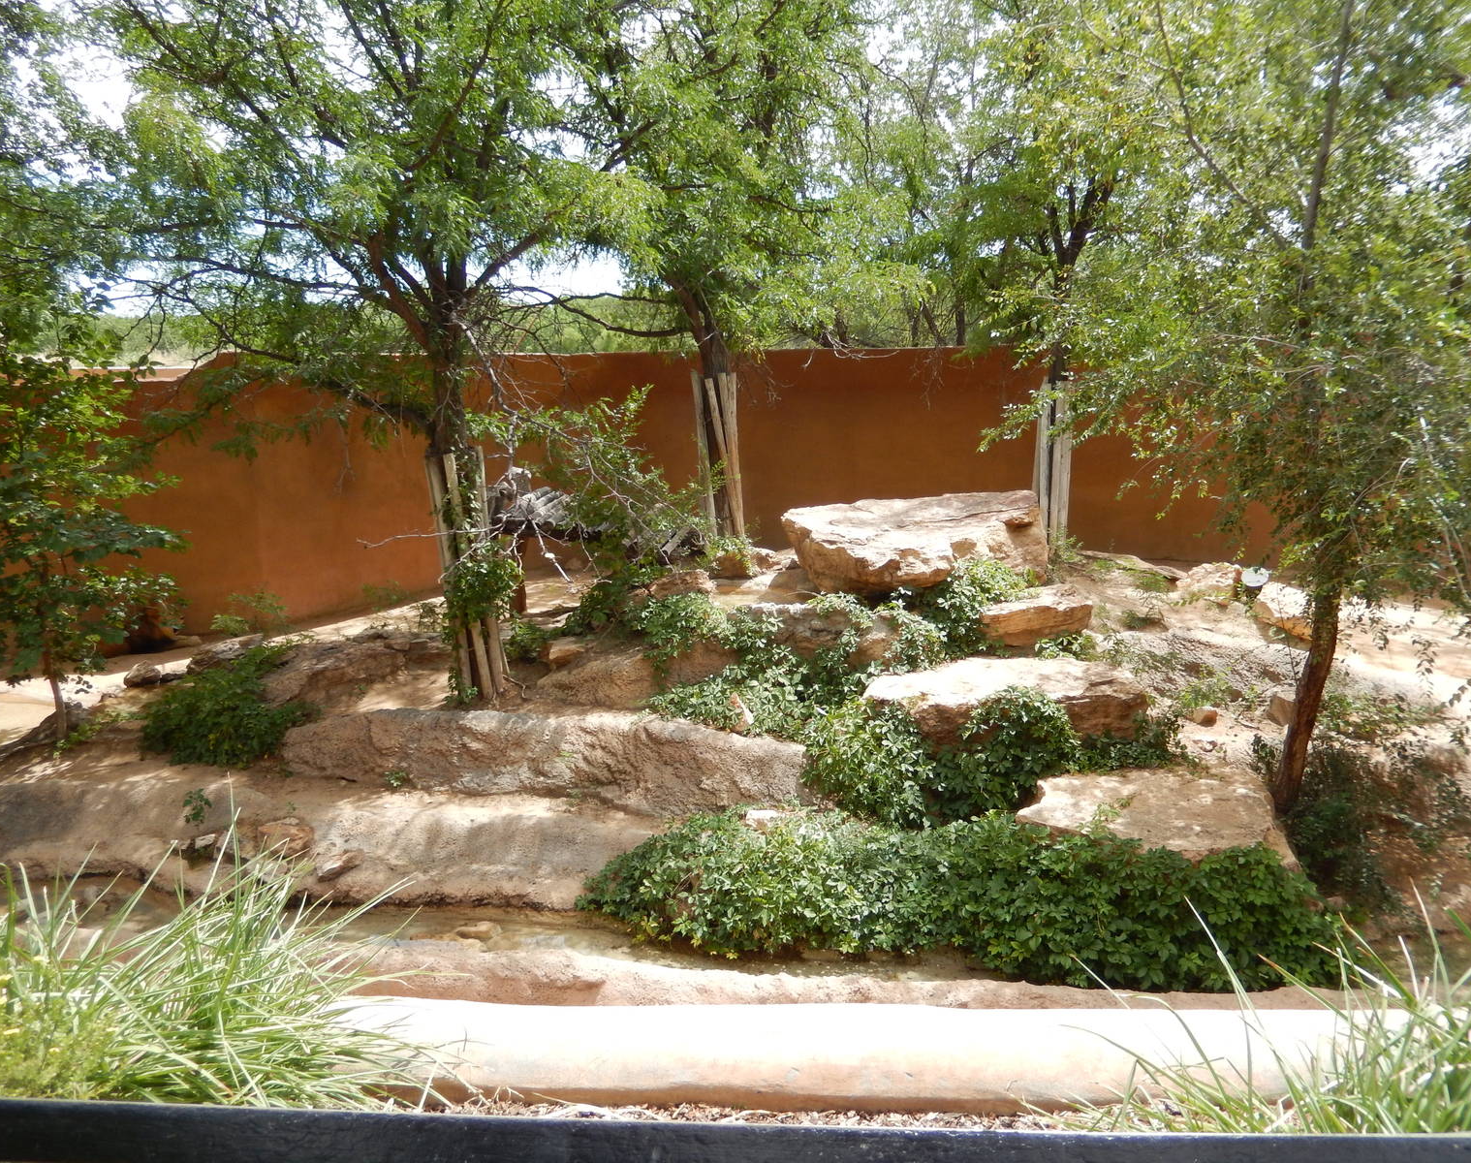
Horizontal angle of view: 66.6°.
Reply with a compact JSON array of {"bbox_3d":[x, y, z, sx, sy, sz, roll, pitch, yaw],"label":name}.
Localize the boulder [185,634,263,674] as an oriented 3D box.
[{"bbox_3d":[-4.365,0.618,9.575,0.640,0.240,0.450,0,13,0],"label":"boulder"}]

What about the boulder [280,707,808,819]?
[{"bbox_3d":[-1.264,1.167,7.300,3.474,0.527,0.750,2,12,8],"label":"boulder"}]

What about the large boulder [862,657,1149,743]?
[{"bbox_3d":[2.044,0.911,8.770,2.080,0.460,1.000,0,13,0],"label":"large boulder"}]

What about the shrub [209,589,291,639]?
[{"bbox_3d":[-4.677,0.312,10.800,0.637,0.421,0.600,0,12,0],"label":"shrub"}]

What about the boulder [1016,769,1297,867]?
[{"bbox_3d":[2.734,1.556,7.481,1.680,0.400,1.050,0,13,0],"label":"boulder"}]

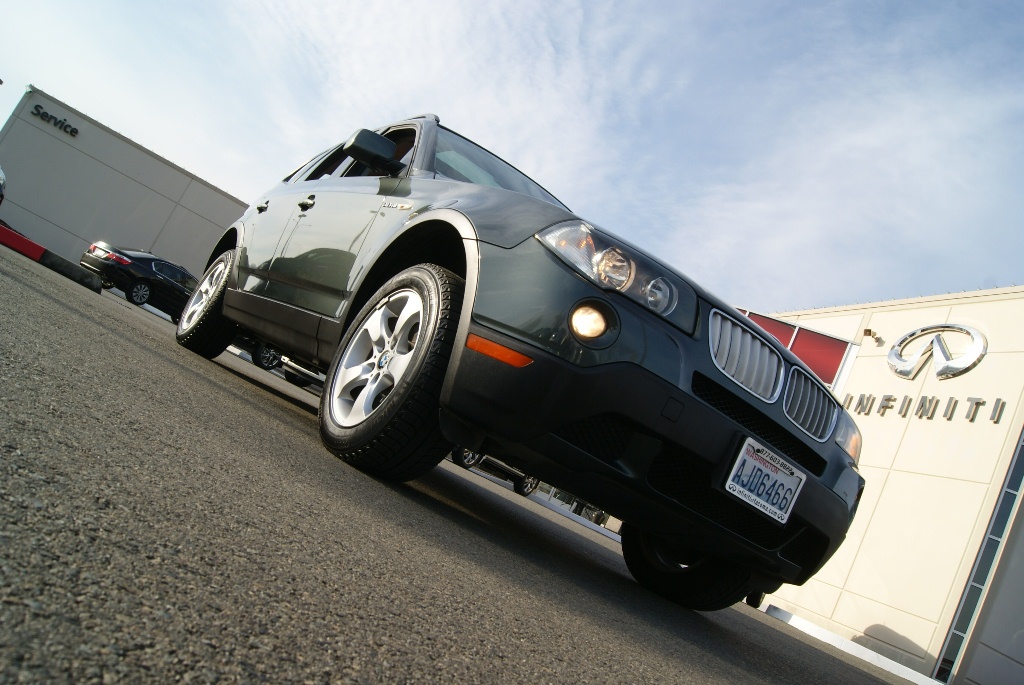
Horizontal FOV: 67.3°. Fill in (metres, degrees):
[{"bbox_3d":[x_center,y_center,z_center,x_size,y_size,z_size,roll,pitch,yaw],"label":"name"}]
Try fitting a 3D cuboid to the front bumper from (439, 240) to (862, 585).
[{"bbox_3d":[0.597,0.354,2.337,1.840,0.570,0.500,31,-10,-31],"label":"front bumper"}]

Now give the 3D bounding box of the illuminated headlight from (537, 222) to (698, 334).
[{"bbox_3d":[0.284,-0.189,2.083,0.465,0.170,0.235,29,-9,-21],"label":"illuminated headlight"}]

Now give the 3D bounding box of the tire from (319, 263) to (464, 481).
[{"bbox_3d":[-0.339,0.088,2.430,0.240,0.690,0.690,31,-10,-31],"label":"tire"}]

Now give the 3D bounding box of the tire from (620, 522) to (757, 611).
[{"bbox_3d":[0.780,0.751,3.216,0.240,0.690,0.690,31,-10,-31],"label":"tire"}]

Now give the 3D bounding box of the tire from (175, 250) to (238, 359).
[{"bbox_3d":[-1.812,-0.242,4.782,0.240,0.690,0.690,31,-10,-31],"label":"tire"}]

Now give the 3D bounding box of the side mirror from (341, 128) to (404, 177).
[{"bbox_3d":[-0.515,-0.740,2.984,0.245,0.170,0.200,31,-10,-31],"label":"side mirror"}]

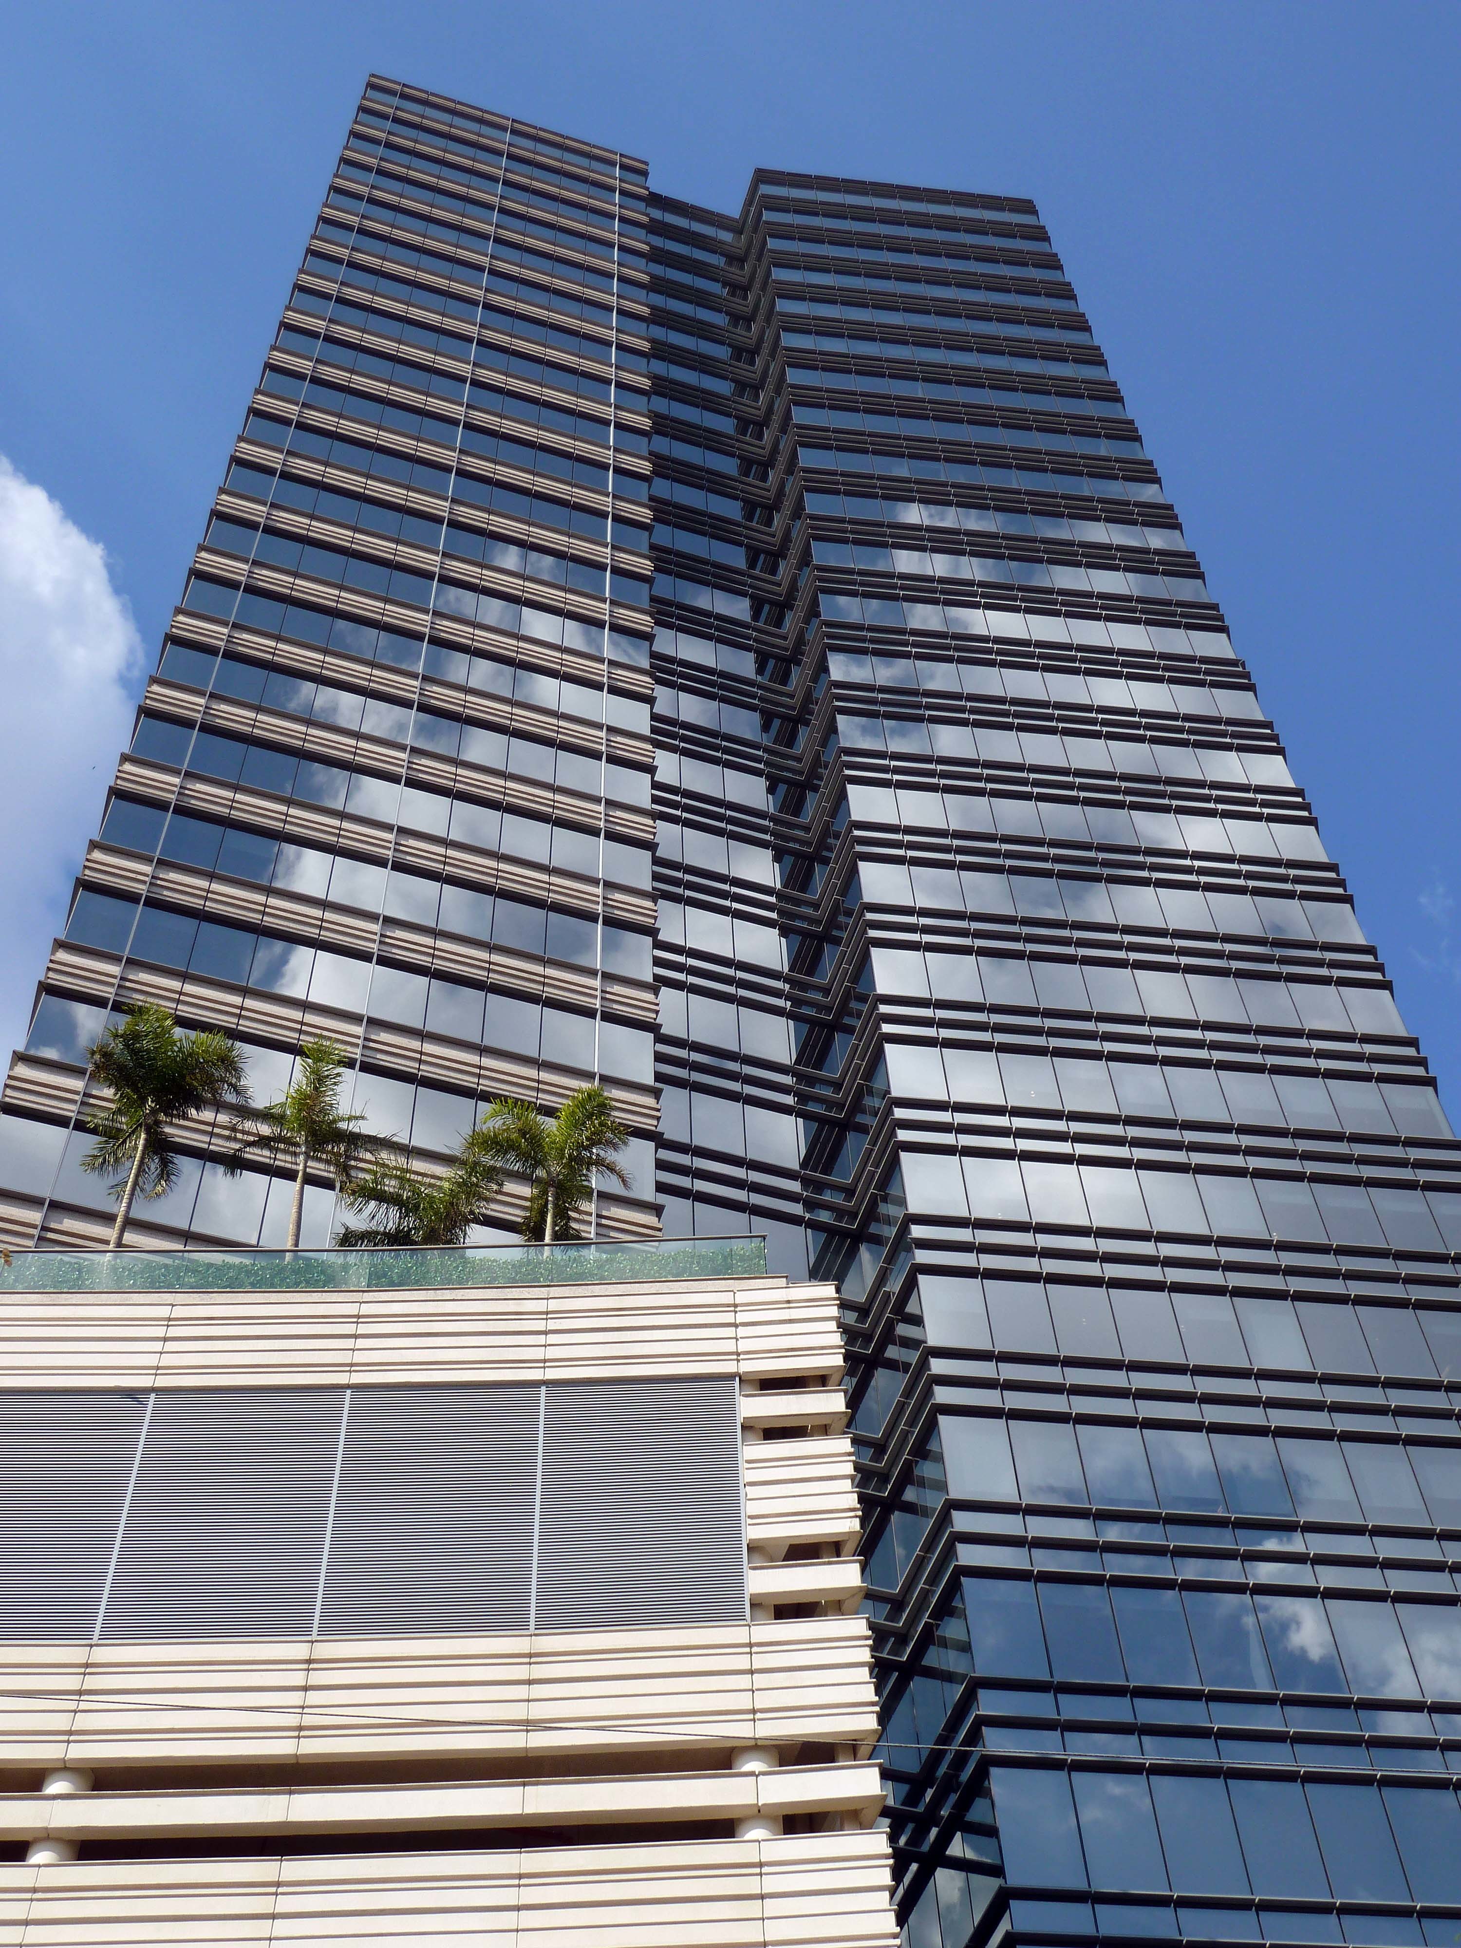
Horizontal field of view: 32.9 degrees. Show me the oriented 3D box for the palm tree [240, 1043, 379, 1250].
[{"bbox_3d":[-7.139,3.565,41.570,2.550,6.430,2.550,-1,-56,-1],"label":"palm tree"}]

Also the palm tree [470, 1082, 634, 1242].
[{"bbox_3d":[-2.974,3.948,41.005,2.640,4.820,2.640,-1,-56,-1],"label":"palm tree"}]

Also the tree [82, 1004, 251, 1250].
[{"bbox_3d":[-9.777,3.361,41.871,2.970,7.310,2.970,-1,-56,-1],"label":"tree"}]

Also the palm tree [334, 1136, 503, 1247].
[{"bbox_3d":[-5.180,4.580,40.787,2.810,3.880,2.810,-1,-56,-1],"label":"palm tree"}]

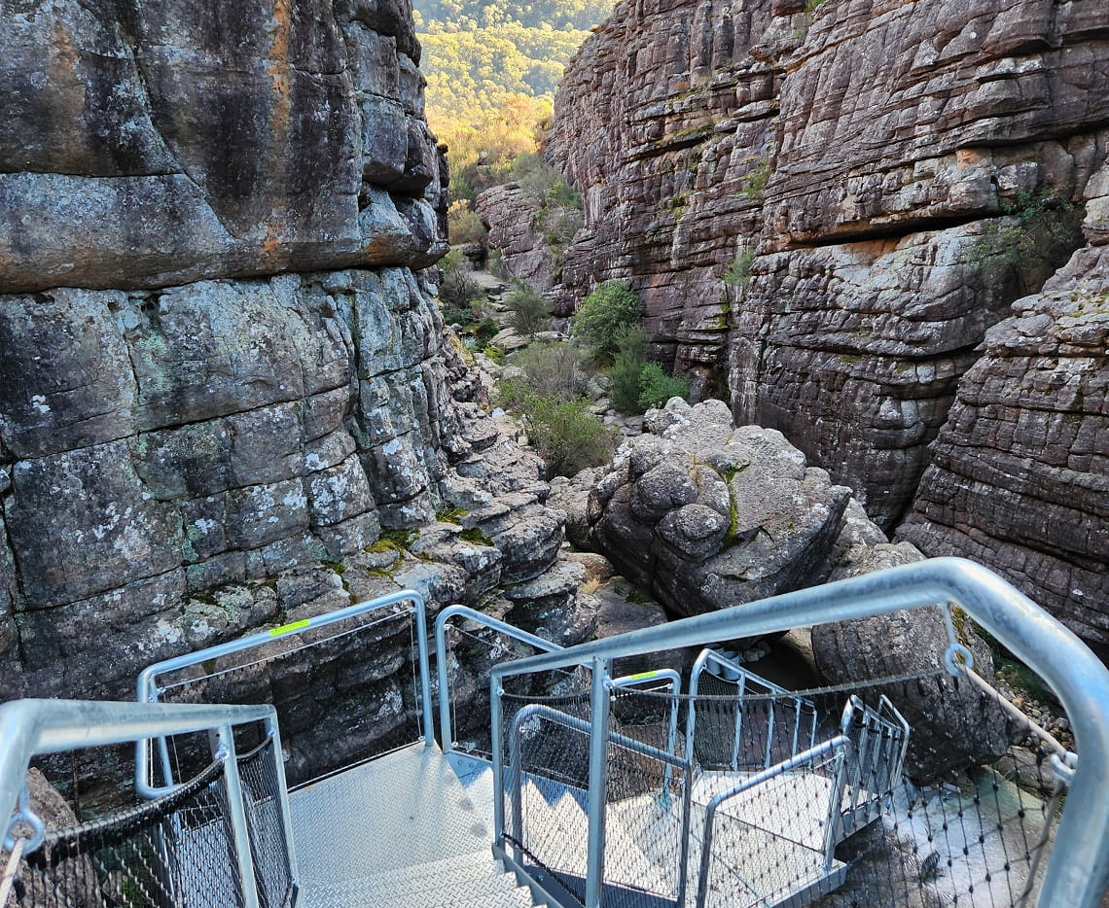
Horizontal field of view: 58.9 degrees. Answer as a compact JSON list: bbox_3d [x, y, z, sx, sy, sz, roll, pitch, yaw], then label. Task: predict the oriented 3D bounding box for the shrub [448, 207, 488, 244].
[{"bbox_3d":[-2.870,-7.352,31.500,1.450,1.250,1.350,-2,22,-5],"label":"shrub"}]

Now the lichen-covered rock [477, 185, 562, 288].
[{"bbox_3d":[-0.948,-6.272,28.300,2.500,3.000,2.400,-1,22,-2],"label":"lichen-covered rock"}]

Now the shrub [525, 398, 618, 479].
[{"bbox_3d":[0.295,-0.275,17.300,1.620,1.350,1.500,0,22,1],"label":"shrub"}]

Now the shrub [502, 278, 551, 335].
[{"bbox_3d":[-0.665,-3.659,24.600,1.180,1.360,1.150,-1,22,-1],"label":"shrub"}]

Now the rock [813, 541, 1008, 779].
[{"bbox_3d":[4.026,2.317,11.100,1.980,2.250,2.100,9,24,21],"label":"rock"}]

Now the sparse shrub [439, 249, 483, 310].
[{"bbox_3d":[-2.522,-4.601,26.000,1.350,1.550,1.250,-2,22,-5],"label":"sparse shrub"}]

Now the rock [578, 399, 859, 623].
[{"bbox_3d":[2.263,0.781,13.700,3.550,2.600,3.000,4,23,10],"label":"rock"}]

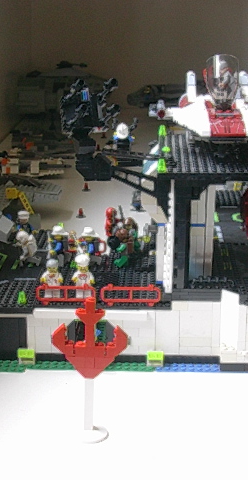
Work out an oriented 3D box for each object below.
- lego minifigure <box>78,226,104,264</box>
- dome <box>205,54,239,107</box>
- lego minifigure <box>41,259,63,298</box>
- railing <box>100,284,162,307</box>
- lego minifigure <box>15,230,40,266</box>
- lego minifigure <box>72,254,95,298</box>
[{"bbox_3d":[-0.036,0.007,0.936,0.025,0.043,0.022,-7,18,-22],"label":"lego minifigure"},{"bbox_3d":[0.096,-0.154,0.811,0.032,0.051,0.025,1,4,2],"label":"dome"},{"bbox_3d":[-0.072,0.040,0.836,0.024,0.043,0.015,1,17,2],"label":"lego minifigure"},{"bbox_3d":[0.007,0.054,0.822,0.060,0.021,0.007,1,17,2],"label":"railing"},{"bbox_3d":[-0.109,0.010,0.936,0.027,0.040,0.022,-6,18,-17],"label":"lego minifigure"},{"bbox_3d":[-0.040,0.038,0.834,0.024,0.047,0.015,1,17,2],"label":"lego minifigure"}]

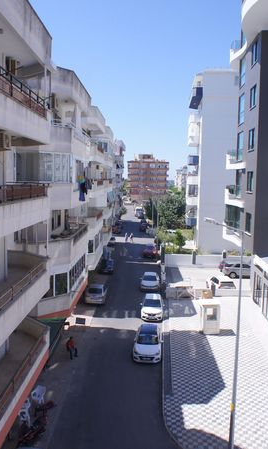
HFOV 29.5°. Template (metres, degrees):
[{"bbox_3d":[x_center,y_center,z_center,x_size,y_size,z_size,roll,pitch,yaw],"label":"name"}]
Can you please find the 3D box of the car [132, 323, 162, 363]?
[{"bbox_3d":[0.984,7.790,33.426,1.760,1.480,4.050,2,5,3],"label":"car"}]

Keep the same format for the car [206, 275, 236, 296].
[{"bbox_3d":[8.796,5.908,51.266,1.780,1.500,4.200,0,6,-10],"label":"car"}]

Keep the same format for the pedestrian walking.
[{"bbox_3d":[-3.988,8.017,32.678,0.650,1.600,0.550,-2,6,-35],"label":"pedestrian walking"}]

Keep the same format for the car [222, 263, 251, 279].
[{"bbox_3d":[12.356,5.173,56.465,4.400,1.500,1.780,1,5,2],"label":"car"}]

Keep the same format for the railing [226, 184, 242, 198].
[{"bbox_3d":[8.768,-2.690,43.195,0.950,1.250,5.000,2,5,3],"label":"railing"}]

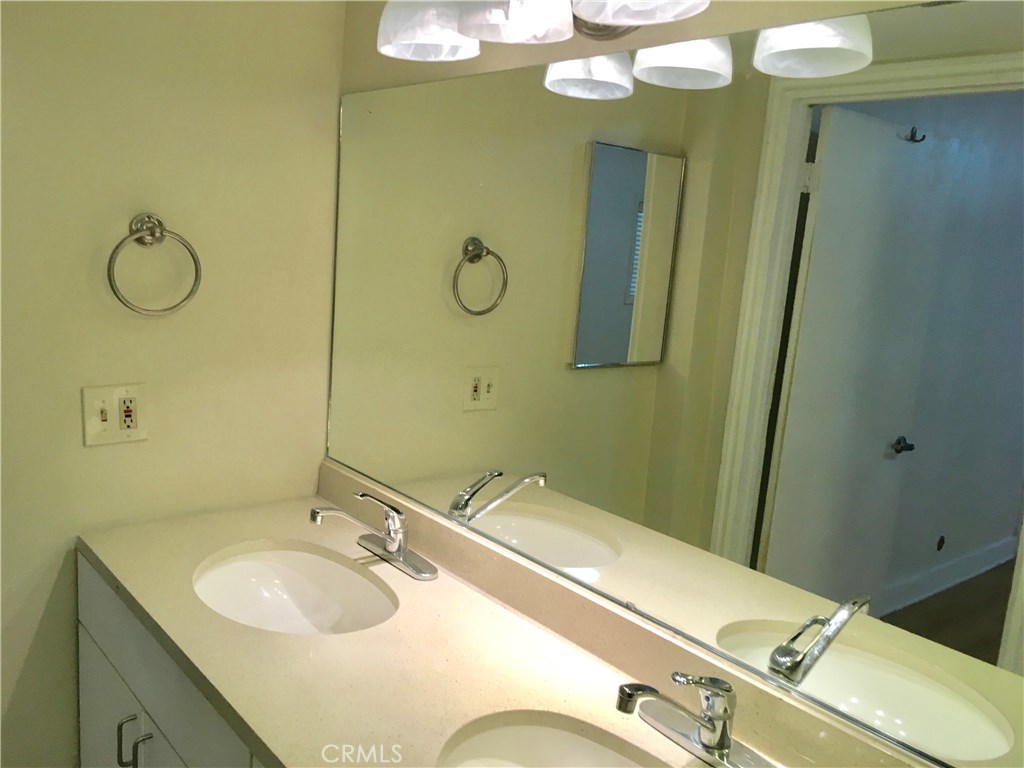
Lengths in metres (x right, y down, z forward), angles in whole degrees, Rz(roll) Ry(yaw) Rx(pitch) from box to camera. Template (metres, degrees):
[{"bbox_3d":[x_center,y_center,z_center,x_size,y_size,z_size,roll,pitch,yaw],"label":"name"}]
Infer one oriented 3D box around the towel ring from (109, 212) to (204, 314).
[{"bbox_3d":[-0.729,-0.241,1.745,0.182,0.208,0.063,-4,13,-40],"label":"towel ring"}]

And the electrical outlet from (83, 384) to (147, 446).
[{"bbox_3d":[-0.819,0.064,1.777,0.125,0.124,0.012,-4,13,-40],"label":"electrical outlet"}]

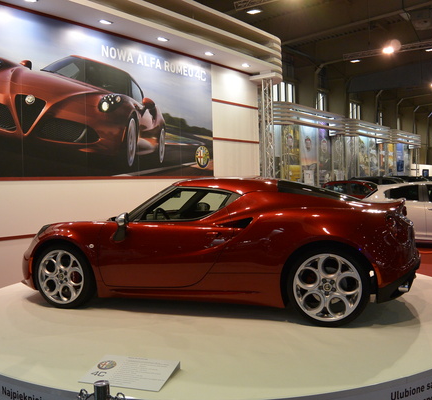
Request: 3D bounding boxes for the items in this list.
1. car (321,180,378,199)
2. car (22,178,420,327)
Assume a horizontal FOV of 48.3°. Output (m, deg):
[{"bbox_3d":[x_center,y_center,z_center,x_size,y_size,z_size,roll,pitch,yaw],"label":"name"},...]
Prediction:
[{"bbox_3d":[5.300,0.040,17.000,4.100,1.450,1.760,0,3,41],"label":"car"},{"bbox_3d":[-0.053,0.371,4.915,3.990,1.180,1.900,-1,2,18],"label":"car"}]

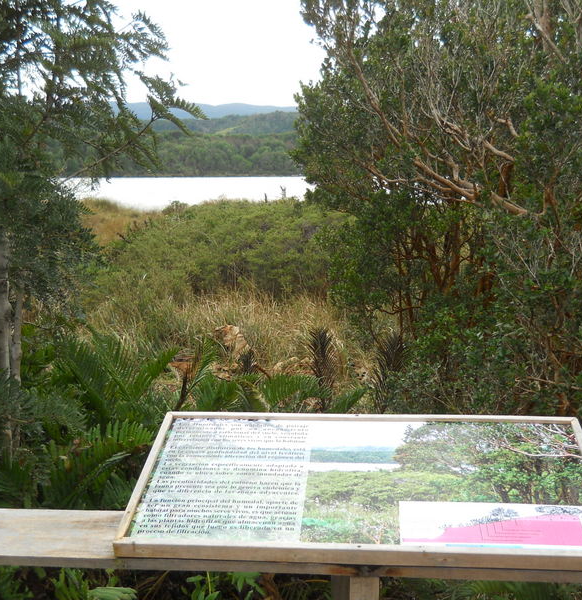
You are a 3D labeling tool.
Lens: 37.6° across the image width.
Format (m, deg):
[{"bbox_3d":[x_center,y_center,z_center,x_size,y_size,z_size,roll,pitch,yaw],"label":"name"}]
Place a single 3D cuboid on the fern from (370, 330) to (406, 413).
[{"bbox_3d":[0.666,0.514,5.900,0.260,0.620,0.260,0,9,0],"label":"fern"}]

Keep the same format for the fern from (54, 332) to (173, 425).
[{"bbox_3d":[-1.032,0.477,5.000,0.720,0.600,0.650,0,9,0],"label":"fern"}]

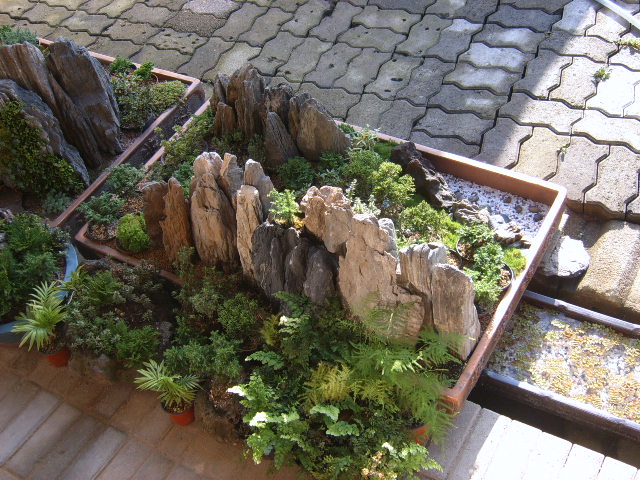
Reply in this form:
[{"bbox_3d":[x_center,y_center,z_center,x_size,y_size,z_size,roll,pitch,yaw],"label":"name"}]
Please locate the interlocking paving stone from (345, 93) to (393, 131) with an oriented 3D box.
[{"bbox_3d":[0.137,-0.353,2.587,0.131,0.060,0.238,17,54,27],"label":"interlocking paving stone"}]

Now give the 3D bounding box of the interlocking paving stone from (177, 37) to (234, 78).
[{"bbox_3d":[-0.396,-0.622,2.963,0.131,0.060,0.238,17,54,27],"label":"interlocking paving stone"}]

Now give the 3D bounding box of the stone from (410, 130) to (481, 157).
[{"bbox_3d":[0.347,-0.239,2.415,0.236,0.063,0.132,17,55,26],"label":"stone"}]

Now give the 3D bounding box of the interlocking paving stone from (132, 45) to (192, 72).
[{"bbox_3d":[-0.567,-0.636,3.018,0.238,0.060,0.131,17,54,27],"label":"interlocking paving stone"}]

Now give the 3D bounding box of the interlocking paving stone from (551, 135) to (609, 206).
[{"bbox_3d":[0.702,-0.173,2.272,0.132,0.063,0.236,17,55,26],"label":"interlocking paving stone"}]

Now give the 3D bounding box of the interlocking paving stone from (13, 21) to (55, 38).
[{"bbox_3d":[-1.133,-0.787,3.248,0.236,0.063,0.132,17,55,26],"label":"interlocking paving stone"}]

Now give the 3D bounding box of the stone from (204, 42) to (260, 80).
[{"bbox_3d":[-0.293,-0.580,2.866,0.132,0.063,0.236,17,55,26],"label":"stone"}]

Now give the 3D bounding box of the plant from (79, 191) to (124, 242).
[{"bbox_3d":[-0.604,-0.054,2.320,0.118,0.140,0.105,-29,49,-12],"label":"plant"}]

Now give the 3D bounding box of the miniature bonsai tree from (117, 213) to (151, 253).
[{"bbox_3d":[-0.508,-0.004,2.263,0.094,0.128,0.094,-27,49,-11],"label":"miniature bonsai tree"}]

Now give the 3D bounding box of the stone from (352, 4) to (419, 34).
[{"bbox_3d":[0.238,-0.750,2.925,0.238,0.060,0.131,17,54,27],"label":"stone"}]

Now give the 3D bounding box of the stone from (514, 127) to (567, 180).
[{"bbox_3d":[0.611,-0.206,2.323,0.132,0.063,0.236,17,55,26],"label":"stone"}]

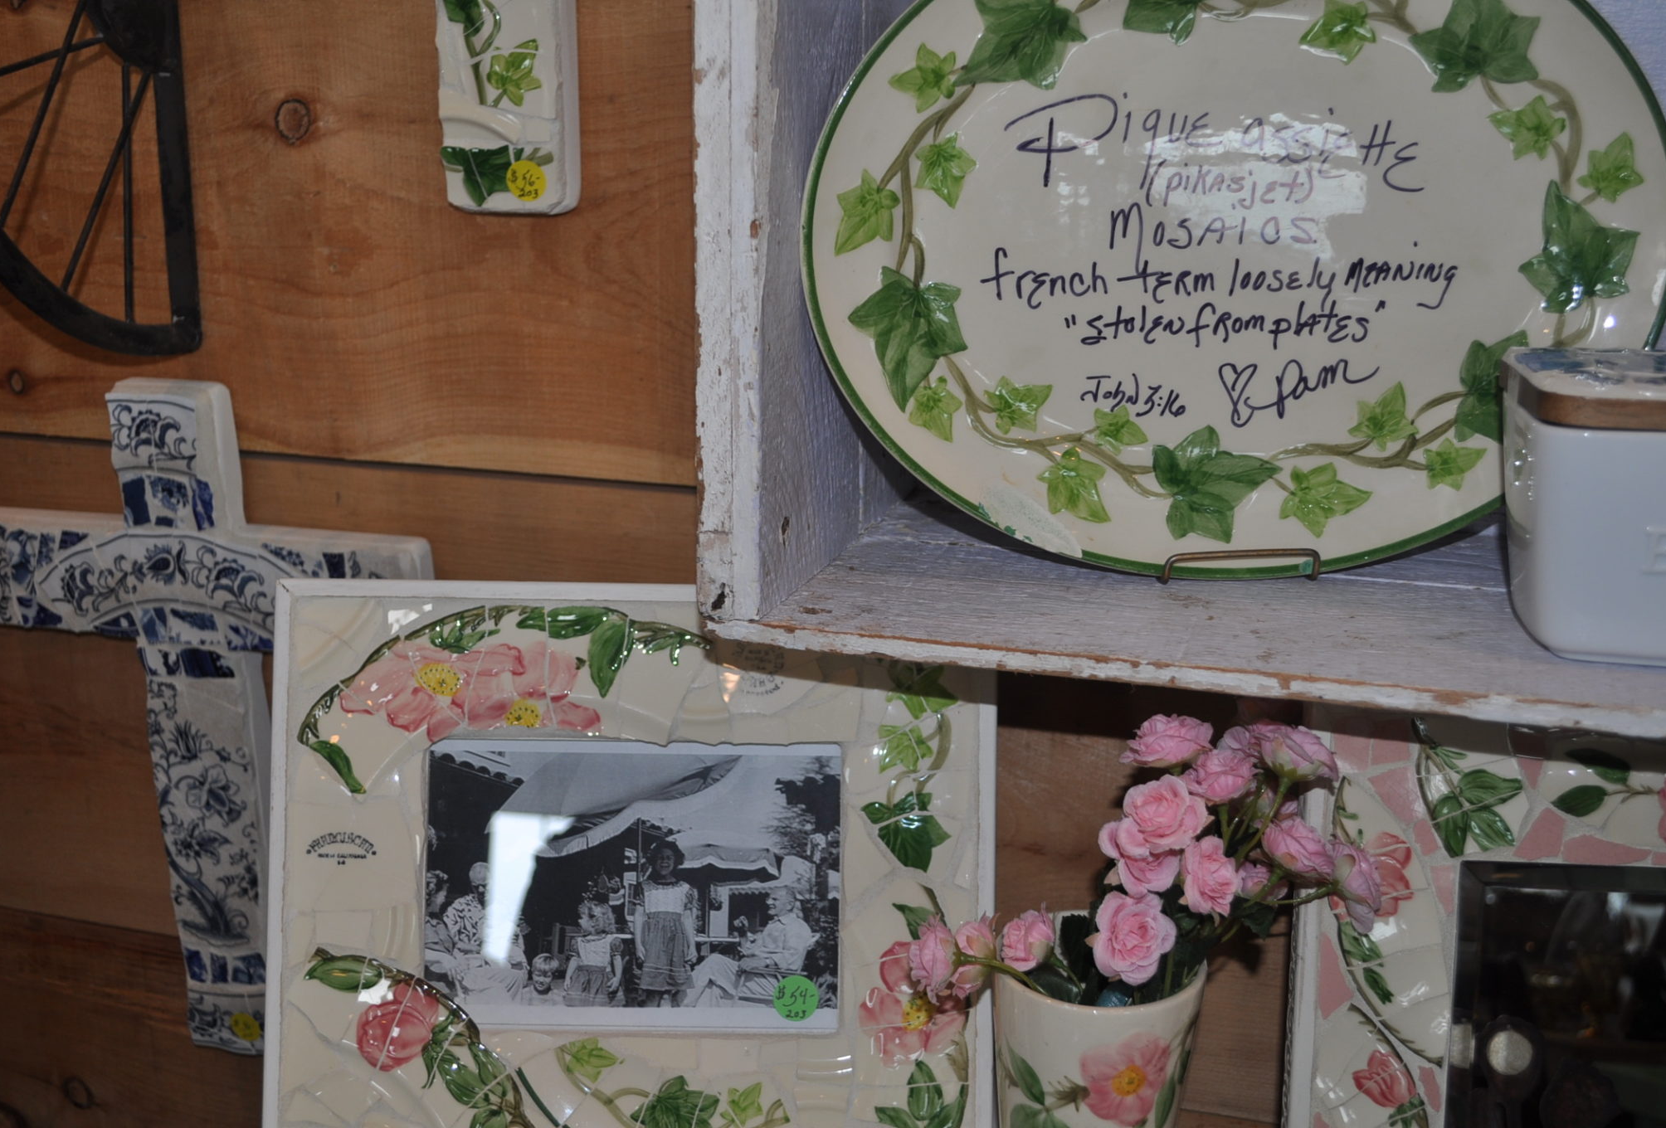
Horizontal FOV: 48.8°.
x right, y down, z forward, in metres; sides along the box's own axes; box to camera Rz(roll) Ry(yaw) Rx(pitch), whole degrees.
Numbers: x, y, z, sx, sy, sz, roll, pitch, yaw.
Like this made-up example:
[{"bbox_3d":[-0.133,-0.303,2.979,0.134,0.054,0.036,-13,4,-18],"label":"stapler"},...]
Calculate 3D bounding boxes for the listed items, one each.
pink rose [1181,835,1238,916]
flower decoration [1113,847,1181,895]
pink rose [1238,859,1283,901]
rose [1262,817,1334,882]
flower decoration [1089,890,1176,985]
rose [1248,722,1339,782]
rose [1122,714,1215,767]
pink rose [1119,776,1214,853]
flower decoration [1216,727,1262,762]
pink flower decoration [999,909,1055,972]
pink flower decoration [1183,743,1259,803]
[{"bbox_3d":[0.143,0.118,0.695,0.026,0.030,0.020,-11,10,-36],"label":"pink rose"},{"bbox_3d":[0.119,0.115,0.700,0.028,0.027,0.021,4,-5,9],"label":"flower decoration"},{"bbox_3d":[0.170,0.125,0.730,0.018,0.018,0.018,33,3,-26],"label":"pink rose"},{"bbox_3d":[0.180,0.111,0.710,0.031,0.019,0.031,38,-15,-10],"label":"rose"},{"bbox_3d":[0.113,0.140,0.690,0.032,0.034,0.023,1,-12,0],"label":"flower decoration"},{"bbox_3d":[0.177,0.072,0.705,0.033,0.022,0.034,25,-15,-12],"label":"rose"},{"bbox_3d":[0.126,0.067,0.690,0.033,0.021,0.031,-3,18,18],"label":"rose"},{"bbox_3d":[0.123,0.093,0.685,0.033,0.030,0.023,2,-17,4],"label":"pink rose"},{"bbox_3d":[0.160,0.071,0.715,0.028,0.020,0.027,0,18,0],"label":"flower decoration"},{"bbox_3d":[0.074,0.143,0.700,0.020,0.024,0.021,16,9,-27],"label":"pink flower decoration"},{"bbox_3d":[0.145,0.079,0.690,0.028,0.021,0.027,3,30,-1],"label":"pink flower decoration"}]

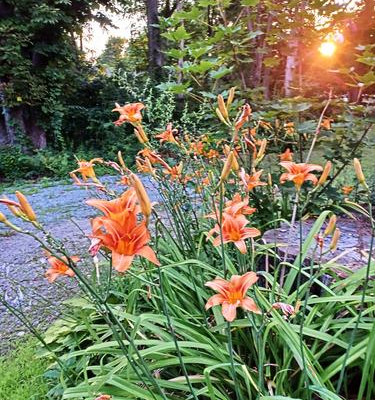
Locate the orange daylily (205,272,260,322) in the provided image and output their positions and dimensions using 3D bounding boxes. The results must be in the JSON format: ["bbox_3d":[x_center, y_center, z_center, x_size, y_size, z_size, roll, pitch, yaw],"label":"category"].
[{"bbox_3d":[0.093,0.203,0.750,0.113,0.092,0.080,0,-2,0],"label":"orange daylily"}]

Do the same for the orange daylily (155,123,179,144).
[{"bbox_3d":[-0.076,-0.239,1.300,0.080,0.077,0.080,-6,14,-23],"label":"orange daylily"}]

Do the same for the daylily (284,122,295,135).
[{"bbox_3d":[0.706,-0.495,2.500,0.075,0.080,0.070,3,13,11],"label":"daylily"}]

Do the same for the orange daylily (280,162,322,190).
[{"bbox_3d":[0.306,-0.063,0.970,0.113,0.077,0.105,0,4,0],"label":"orange daylily"}]

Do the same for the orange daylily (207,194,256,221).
[{"bbox_3d":[0.106,0.025,0.870,0.120,0.085,0.095,0,-3,0],"label":"orange daylily"}]

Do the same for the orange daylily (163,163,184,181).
[{"bbox_3d":[-0.053,-0.109,1.380,0.080,0.065,0.075,8,15,30],"label":"orange daylily"}]

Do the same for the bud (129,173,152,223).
[{"bbox_3d":[-0.075,-0.004,0.580,0.022,0.080,0.022,-22,3,0],"label":"bud"}]

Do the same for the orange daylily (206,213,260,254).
[{"bbox_3d":[0.104,0.074,0.800,0.115,0.097,0.080,-1,-18,-5],"label":"orange daylily"}]

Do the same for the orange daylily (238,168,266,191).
[{"bbox_3d":[0.216,-0.067,1.200,0.095,0.080,0.085,-6,-2,-24],"label":"orange daylily"}]

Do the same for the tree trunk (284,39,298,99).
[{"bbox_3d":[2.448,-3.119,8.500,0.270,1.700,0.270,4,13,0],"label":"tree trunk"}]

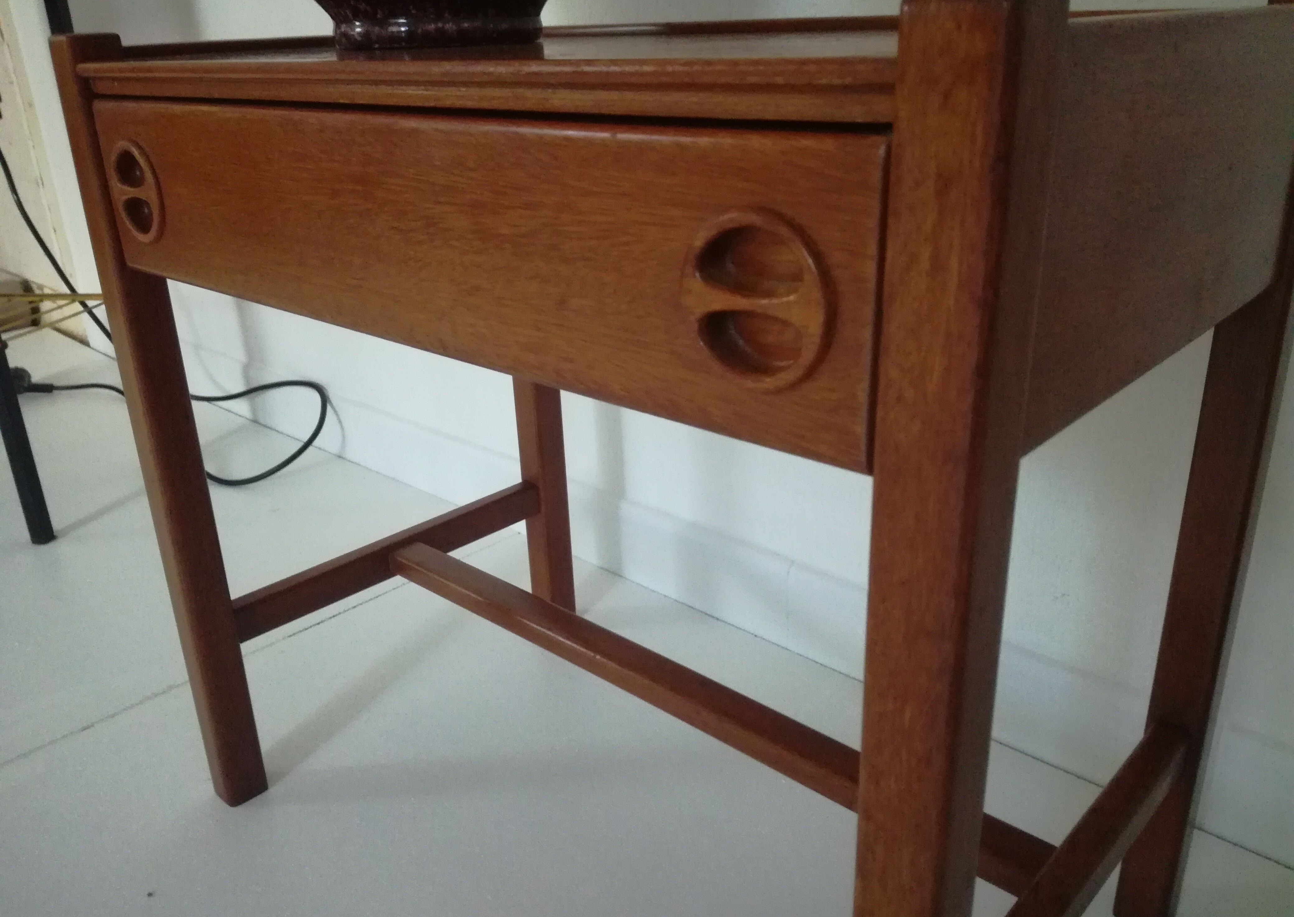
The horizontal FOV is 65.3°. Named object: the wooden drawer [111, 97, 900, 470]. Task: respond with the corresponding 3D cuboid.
[{"bbox_3d":[-0.029,-0.143,0.536,0.524,0.093,0.295,18,29,40],"label":"wooden drawer"}]

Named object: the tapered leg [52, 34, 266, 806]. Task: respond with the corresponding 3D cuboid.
[{"bbox_3d":[-0.323,0.010,0.693,0.030,0.542,0.030,18,29,40],"label":"tapered leg"}]

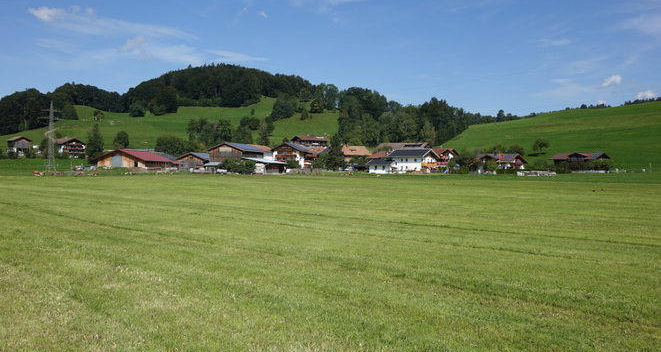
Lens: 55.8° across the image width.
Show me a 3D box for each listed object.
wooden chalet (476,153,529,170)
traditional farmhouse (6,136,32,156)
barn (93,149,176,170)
[{"bbox_3d":[67.640,-5.010,245.000,10.760,7.260,16.400,0,1,-33],"label":"wooden chalet"},{"bbox_3d":[-136.960,-12.670,275.000,8.200,9.480,8.400,0,1,32],"label":"traditional farmhouse"},{"bbox_3d":[-70.620,-5.860,225.000,19.570,7.390,21.370,0,1,11],"label":"barn"}]

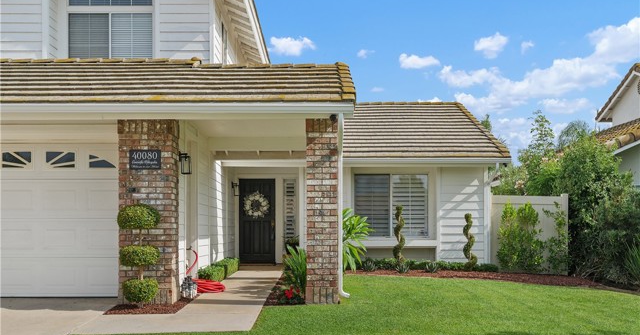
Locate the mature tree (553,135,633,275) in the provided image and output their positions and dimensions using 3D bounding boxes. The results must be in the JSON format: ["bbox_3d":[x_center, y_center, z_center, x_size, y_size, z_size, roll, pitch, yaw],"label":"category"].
[{"bbox_3d":[6.306,0.856,14.400,1.900,3.250,1.900,0,-3,0],"label":"mature tree"}]

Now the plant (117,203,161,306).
[{"bbox_3d":[-2.323,1.131,8.000,0.550,1.330,0.530,0,-3,0],"label":"plant"}]

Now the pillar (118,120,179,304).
[{"bbox_3d":[-2.367,0.619,8.460,0.730,2.450,0.380,0,-3,0],"label":"pillar"}]

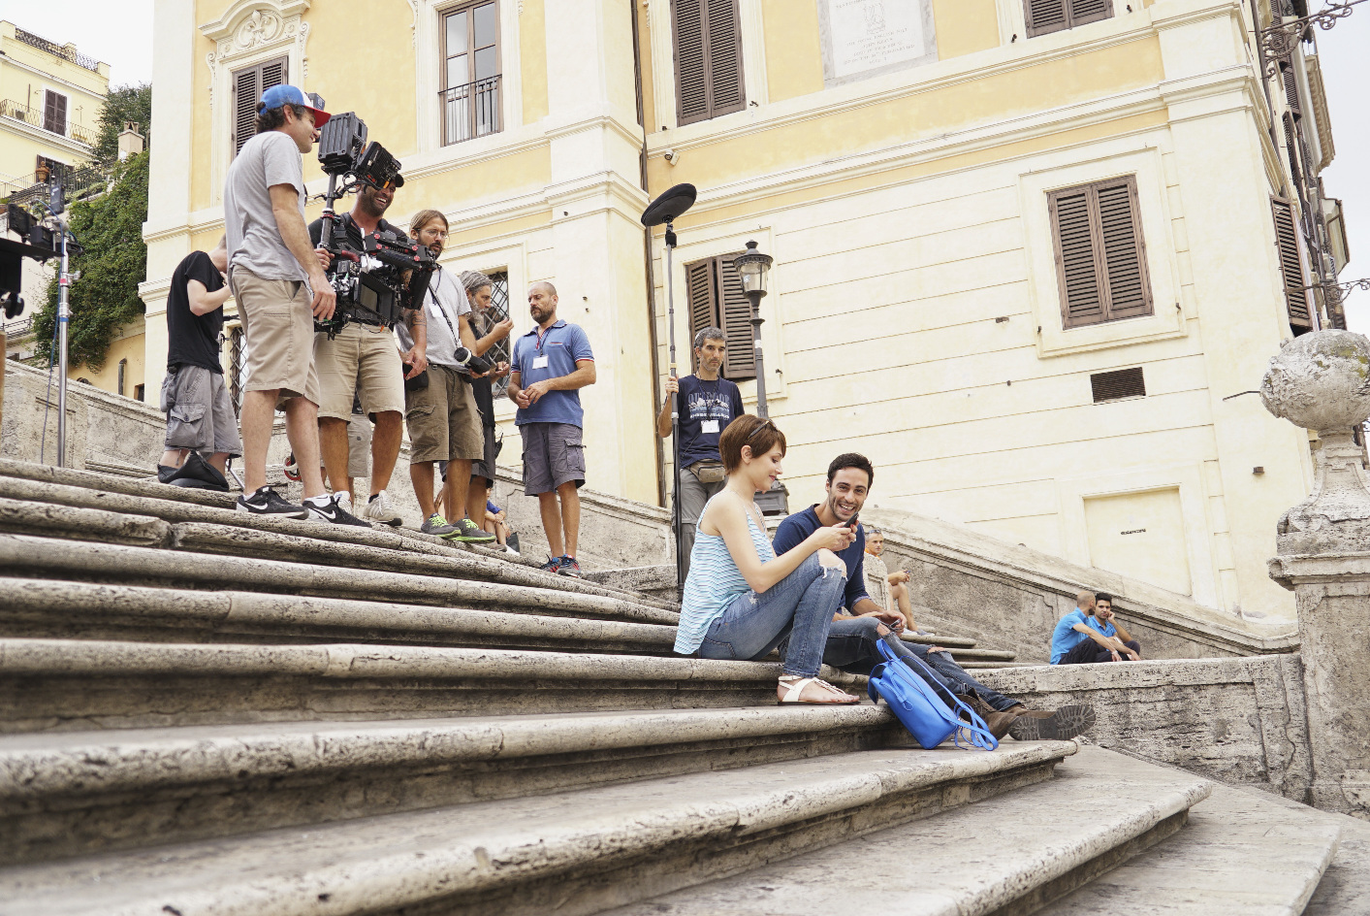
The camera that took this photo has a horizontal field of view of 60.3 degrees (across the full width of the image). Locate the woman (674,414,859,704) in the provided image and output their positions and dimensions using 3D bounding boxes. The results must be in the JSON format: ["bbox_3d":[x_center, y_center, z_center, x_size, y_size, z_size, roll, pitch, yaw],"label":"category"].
[{"bbox_3d":[0.274,0.327,3.900,0.640,0.948,0.430,-7,-12,17],"label":"woman"}]

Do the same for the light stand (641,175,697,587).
[{"bbox_3d":[-0.034,-0.404,7.056,0.350,2.636,0.350,-10,-13,30],"label":"light stand"}]

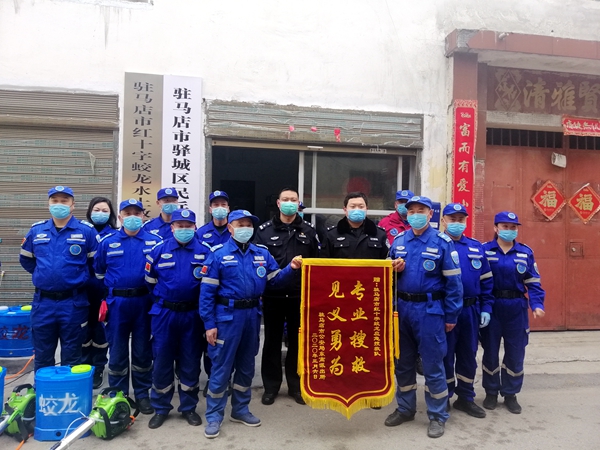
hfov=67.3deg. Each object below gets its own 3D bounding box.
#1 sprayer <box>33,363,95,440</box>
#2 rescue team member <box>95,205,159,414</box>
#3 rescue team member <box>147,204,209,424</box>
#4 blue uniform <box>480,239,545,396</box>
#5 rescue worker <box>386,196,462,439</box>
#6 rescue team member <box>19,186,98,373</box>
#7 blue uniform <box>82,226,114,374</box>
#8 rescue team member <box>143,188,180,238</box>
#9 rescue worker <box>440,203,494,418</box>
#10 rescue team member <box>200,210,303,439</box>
[{"bbox_3d":[-1.705,1.279,3.270,0.360,0.480,0.200,1,0,-5],"label":"sprayer"},{"bbox_3d":[-1.397,0.650,3.670,0.530,1.710,0.360,1,0,-21],"label":"rescue team member"},{"bbox_3d":[-0.965,0.704,3.520,0.500,1.660,0.360,1,0,-19],"label":"rescue team member"},{"bbox_3d":[1.759,0.770,3.730,0.500,1.303,0.310,1,0,22],"label":"blue uniform"},{"bbox_3d":[0.924,0.659,3.320,0.580,1.706,0.420,1,0,22],"label":"rescue worker"},{"bbox_3d":[-1.860,0.616,3.500,0.550,1.800,0.350,1,0,-24],"label":"rescue team member"},{"bbox_3d":[-1.797,0.698,4.060,0.460,1.400,0.300,1,0,-20],"label":"blue uniform"},{"bbox_3d":[-1.170,0.570,3.950,0.500,1.761,0.320,1,0,-14],"label":"rescue team member"},{"bbox_3d":[1.328,0.682,3.660,0.530,1.696,0.350,1,0,13],"label":"rescue worker"},{"bbox_3d":[-0.398,0.715,3.420,0.680,1.660,0.440,1,0,-20],"label":"rescue team member"}]

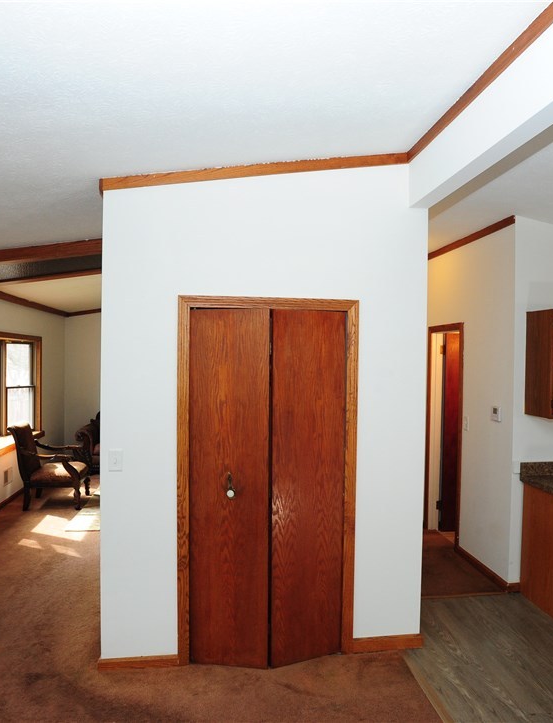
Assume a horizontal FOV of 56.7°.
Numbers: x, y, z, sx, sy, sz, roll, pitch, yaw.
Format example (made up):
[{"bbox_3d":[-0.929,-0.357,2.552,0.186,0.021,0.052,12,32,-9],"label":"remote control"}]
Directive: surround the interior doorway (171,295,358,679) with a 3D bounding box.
[{"bbox_3d":[-0.043,0.686,3.016,1.046,2.101,0.120,0,1,-8],"label":"interior doorway"}]

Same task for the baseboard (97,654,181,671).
[{"bbox_3d":[-0.771,1.700,2.895,0.447,0.066,0.017,0,1,-7],"label":"baseboard"}]

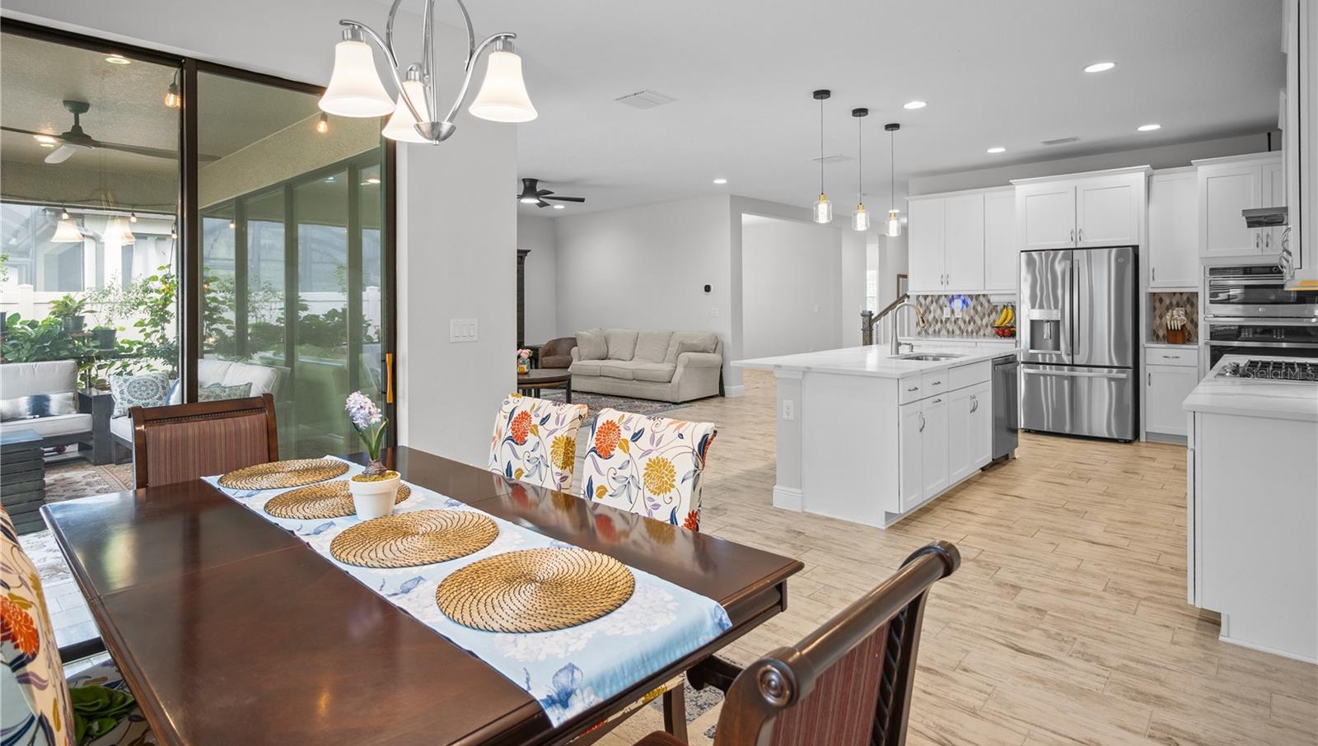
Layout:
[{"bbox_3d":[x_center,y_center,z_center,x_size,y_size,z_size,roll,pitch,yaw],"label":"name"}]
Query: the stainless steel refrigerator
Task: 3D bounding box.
[{"bbox_3d":[4.194,-0.314,6.545,0.918,1.780,0.770,3,5,42],"label":"stainless steel refrigerator"}]

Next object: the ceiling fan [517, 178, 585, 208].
[{"bbox_3d":[-1.522,-2.168,7.826,1.300,0.280,1.300,3,5,42],"label":"ceiling fan"}]

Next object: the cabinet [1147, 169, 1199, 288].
[{"bbox_3d":[4.893,-1.335,6.239,0.376,1.140,0.330,3,5,42],"label":"cabinet"}]

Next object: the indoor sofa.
[{"bbox_3d":[-0.182,-0.146,9.625,2.200,0.900,0.980,4,6,42],"label":"indoor sofa"}]

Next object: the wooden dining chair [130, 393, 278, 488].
[{"bbox_3d":[-1.453,0.598,2.241,0.580,0.955,0.500,3,5,42],"label":"wooden dining chair"}]

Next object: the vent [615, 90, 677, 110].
[{"bbox_3d":[-0.097,-1.983,4.779,0.330,0.030,0.320,3,5,42],"label":"vent"}]

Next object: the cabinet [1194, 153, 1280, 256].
[{"bbox_3d":[5.331,-1.460,5.816,0.880,0.870,0.630,4,6,42],"label":"cabinet"}]

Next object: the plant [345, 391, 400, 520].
[{"bbox_3d":[-0.743,0.211,1.710,0.133,0.320,0.130,3,5,42],"label":"plant"}]

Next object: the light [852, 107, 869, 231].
[{"bbox_3d":[1.607,-1.608,5.226,0.137,0.960,0.137,4,6,42],"label":"light"}]

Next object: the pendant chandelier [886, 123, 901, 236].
[{"bbox_3d":[2.010,-1.654,5.658,0.135,0.960,0.135,4,6,42],"label":"pendant chandelier"}]

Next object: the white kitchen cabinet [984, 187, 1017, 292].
[{"bbox_3d":[3.818,-1.430,7.207,0.390,1.140,0.330,3,5,42],"label":"white kitchen cabinet"}]

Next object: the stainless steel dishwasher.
[{"bbox_3d":[2.558,0.269,5.465,0.600,0.810,0.600,4,6,42],"label":"stainless steel dishwasher"}]

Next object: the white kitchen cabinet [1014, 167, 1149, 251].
[{"bbox_3d":[4.324,-1.629,6.738,1.150,0.740,0.640,4,6,42],"label":"white kitchen cabinet"}]

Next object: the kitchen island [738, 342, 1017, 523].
[{"bbox_3d":[1.788,0.320,5.025,1.160,0.914,2.600,4,6,42],"label":"kitchen island"}]

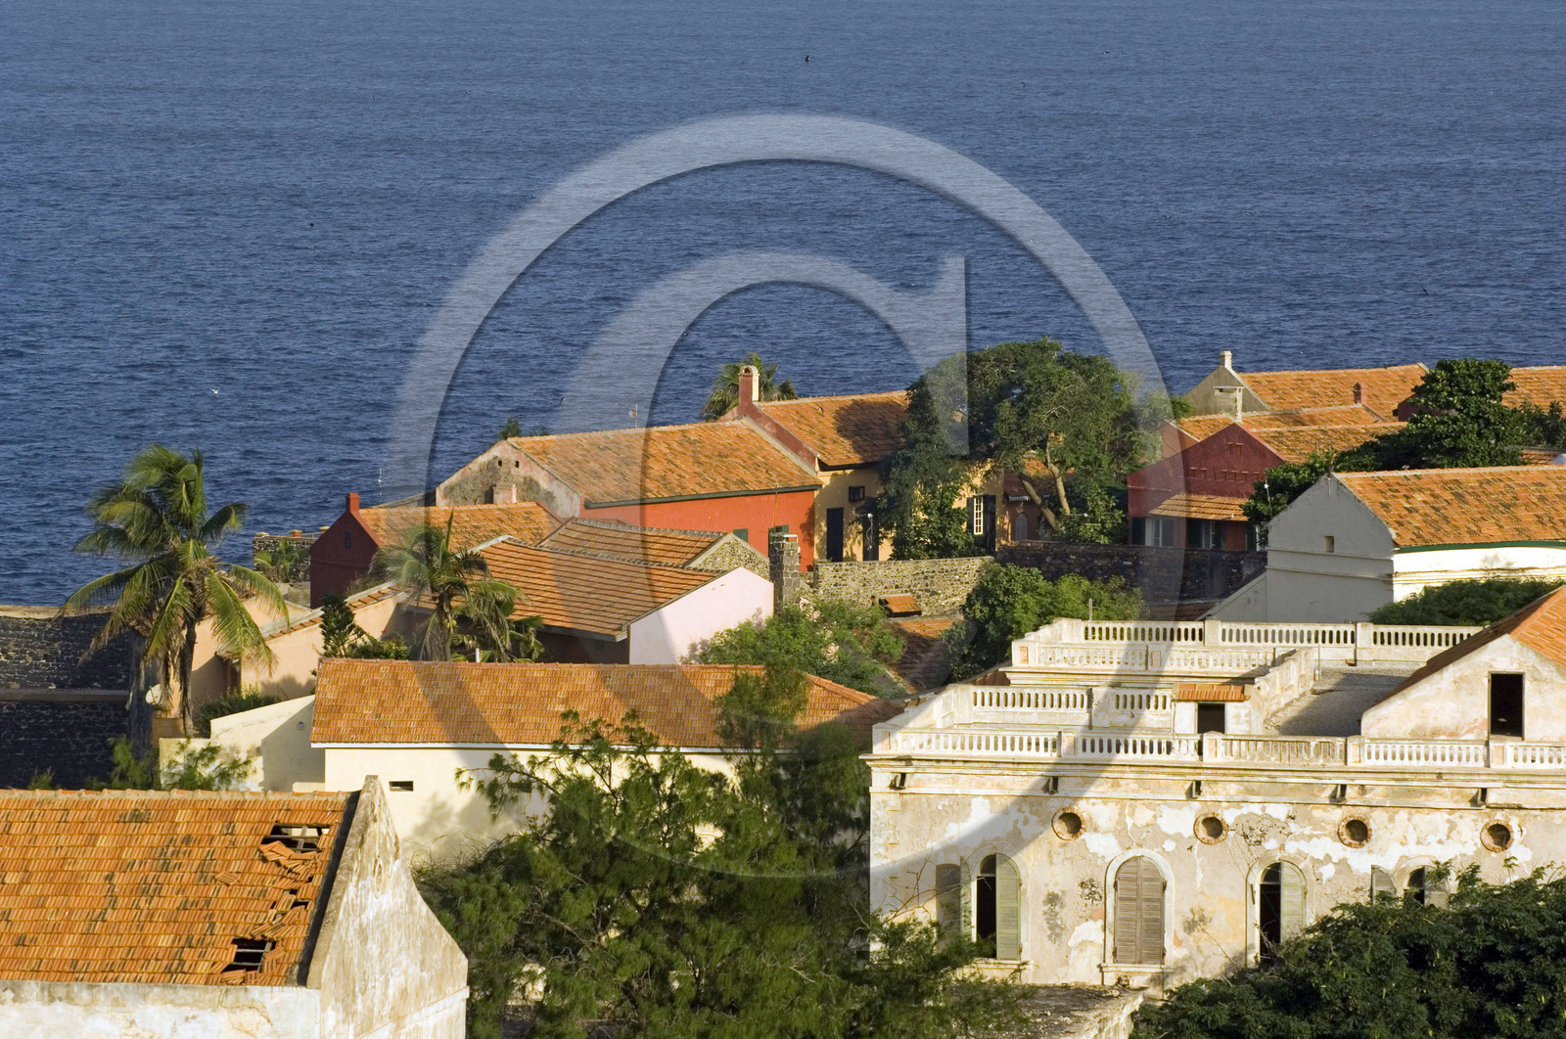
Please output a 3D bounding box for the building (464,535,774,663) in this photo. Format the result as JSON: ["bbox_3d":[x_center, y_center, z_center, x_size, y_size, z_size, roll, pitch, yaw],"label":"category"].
[{"bbox_3d":[-6.051,3.459,365.799,5.800,4.700,13.500,-2,4,-28],"label":"building"}]

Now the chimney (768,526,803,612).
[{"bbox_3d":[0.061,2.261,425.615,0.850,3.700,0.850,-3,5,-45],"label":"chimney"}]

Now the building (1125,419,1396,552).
[{"bbox_3d":[20.464,-1.016,432.464,9.600,5.600,10.300,-3,5,-40],"label":"building"}]

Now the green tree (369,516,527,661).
[{"bbox_3d":[-10.227,2.811,343.200,5.040,5.900,4.800,0,4,0],"label":"green tree"}]

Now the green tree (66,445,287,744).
[{"bbox_3d":[-19.031,2.357,347.294,6.900,9.370,6.400,0,4,0],"label":"green tree"}]

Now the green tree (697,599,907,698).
[{"bbox_3d":[0.567,4.203,331.125,6.290,3.700,5.000,0,4,0],"label":"green tree"}]

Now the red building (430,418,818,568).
[{"bbox_3d":[-5.959,-0.818,432.553,7.500,5.500,14.000,3,5,41],"label":"red building"}]

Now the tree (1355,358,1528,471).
[{"bbox_3d":[23.445,-1.093,395.295,6.300,9.390,6.000,0,4,0],"label":"tree"}]

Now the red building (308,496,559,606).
[{"bbox_3d":[-11.284,1.335,374.497,7.800,4.600,5.200,-3,5,-37],"label":"red building"}]

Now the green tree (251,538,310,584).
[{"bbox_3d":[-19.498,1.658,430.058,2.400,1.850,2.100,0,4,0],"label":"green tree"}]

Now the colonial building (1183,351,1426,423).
[{"bbox_3d":[23.479,-3.941,482.740,11.600,7.100,6.400,-3,5,-41],"label":"colonial building"}]

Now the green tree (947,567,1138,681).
[{"bbox_3d":[8.211,3.536,345.146,6.020,4.300,5.300,0,4,0],"label":"green tree"}]

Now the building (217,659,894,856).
[{"bbox_3d":[-4.699,6.821,305.000,17.800,5.700,7.200,1,4,12],"label":"building"}]

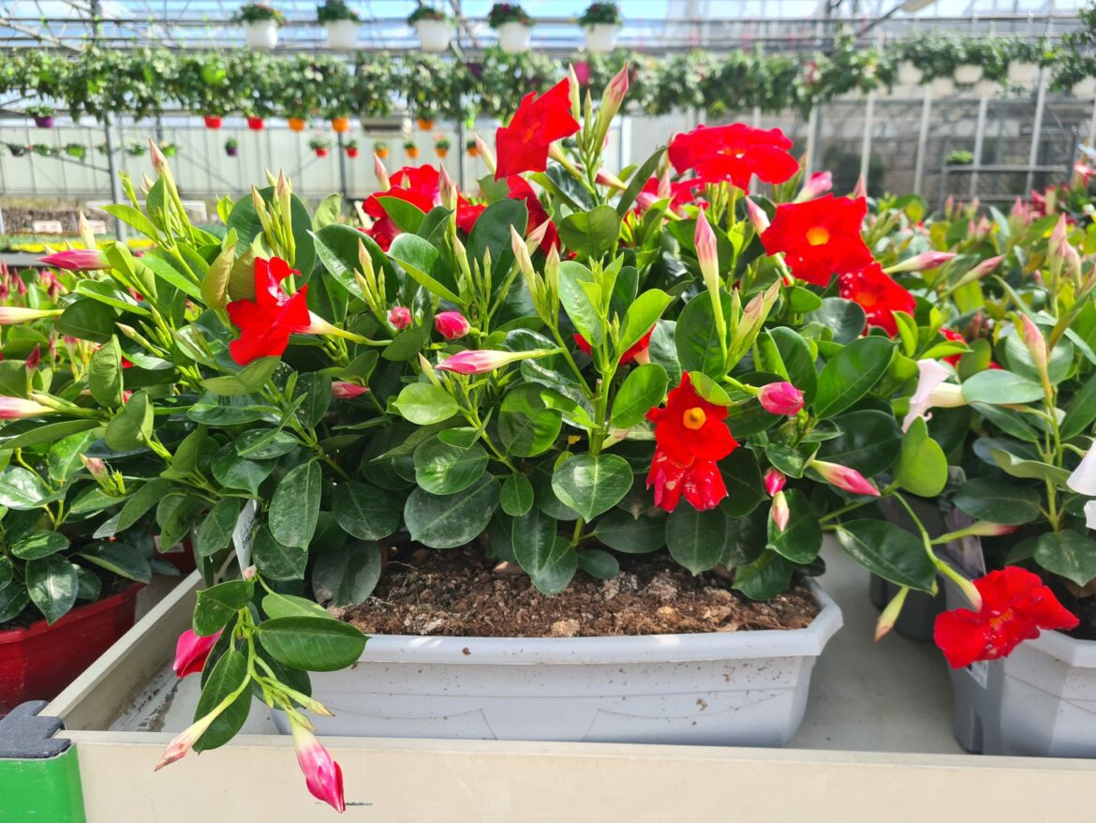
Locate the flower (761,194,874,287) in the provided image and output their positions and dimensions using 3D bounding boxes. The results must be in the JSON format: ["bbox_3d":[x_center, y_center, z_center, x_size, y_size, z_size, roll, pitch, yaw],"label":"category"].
[{"bbox_3d":[0.224,-0.142,0.685,0.090,0.080,0.034,-2,-13,11],"label":"flower"}]

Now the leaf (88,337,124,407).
[{"bbox_3d":[-0.365,-0.032,0.680,0.029,0.057,0.015,3,0,6],"label":"leaf"}]

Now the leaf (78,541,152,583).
[{"bbox_3d":[-0.368,0.128,0.700,0.064,0.016,0.036,15,41,9],"label":"leaf"}]

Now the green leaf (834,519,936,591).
[{"bbox_3d":[0.245,0.105,0.600,0.085,0.016,0.042,35,38,11],"label":"green leaf"}]

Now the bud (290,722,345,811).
[{"bbox_3d":[-0.148,0.228,0.530,0.023,0.067,0.023,-27,-4,0],"label":"bud"}]

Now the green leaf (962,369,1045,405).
[{"bbox_3d":[0.343,-0.018,0.620,0.064,0.012,0.037,5,42,-8],"label":"green leaf"}]

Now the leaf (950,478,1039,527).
[{"bbox_3d":[0.370,0.074,0.680,0.073,0.015,0.045,-4,51,4],"label":"leaf"}]

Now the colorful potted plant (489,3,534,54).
[{"bbox_3d":[-0.276,-2.928,6.300,0.340,0.390,0.340,0,13,0],"label":"colorful potted plant"}]

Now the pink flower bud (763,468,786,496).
[{"bbox_3d":[0.168,0.052,0.610,0.017,0.019,0.026,3,31,5],"label":"pink flower bud"}]

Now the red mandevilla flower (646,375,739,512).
[{"bbox_3d":[0.113,0.025,0.645,0.074,0.105,0.045,0,3,6],"label":"red mandevilla flower"}]

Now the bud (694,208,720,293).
[{"bbox_3d":[0.121,-0.123,0.630,0.018,0.065,0.018,-12,0,0],"label":"bud"}]

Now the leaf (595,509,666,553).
[{"bbox_3d":[0.075,0.110,0.755,0.072,0.016,0.052,-1,53,-1],"label":"leaf"}]

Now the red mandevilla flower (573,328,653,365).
[{"bbox_3d":[0.054,-0.056,0.680,0.068,0.060,0.045,-3,28,-15],"label":"red mandevilla flower"}]

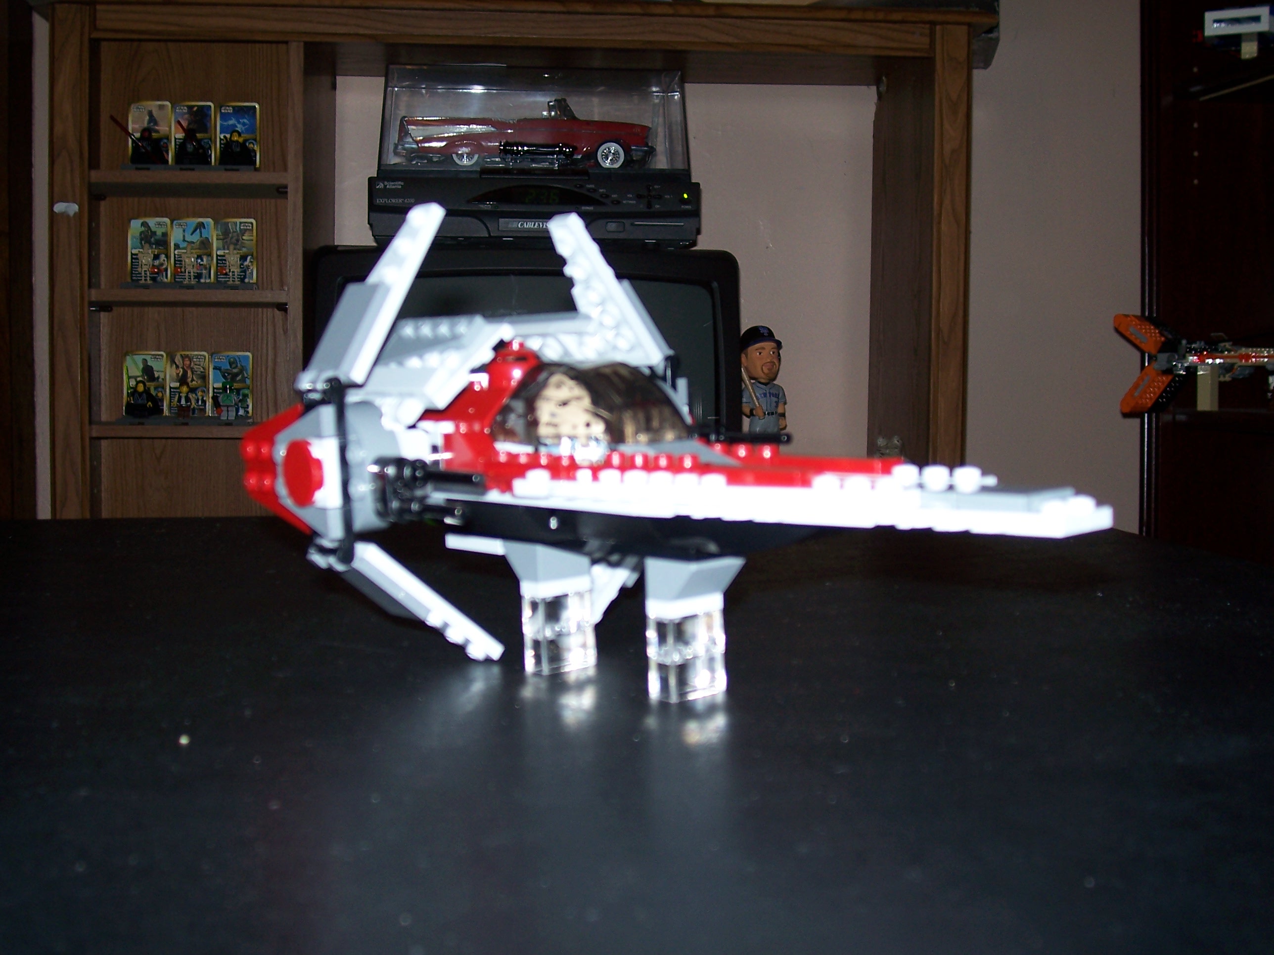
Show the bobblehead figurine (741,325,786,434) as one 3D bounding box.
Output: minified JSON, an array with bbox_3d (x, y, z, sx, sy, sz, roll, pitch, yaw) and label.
[{"bbox_3d":[0.141,-0.081,1.710,0.062,0.175,0.062,-2,4,-17],"label":"bobblehead figurine"}]

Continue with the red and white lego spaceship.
[{"bbox_3d":[0.009,-0.009,0.348,0.114,0.117,0.216,-5,5,-40],"label":"red and white lego spaceship"}]

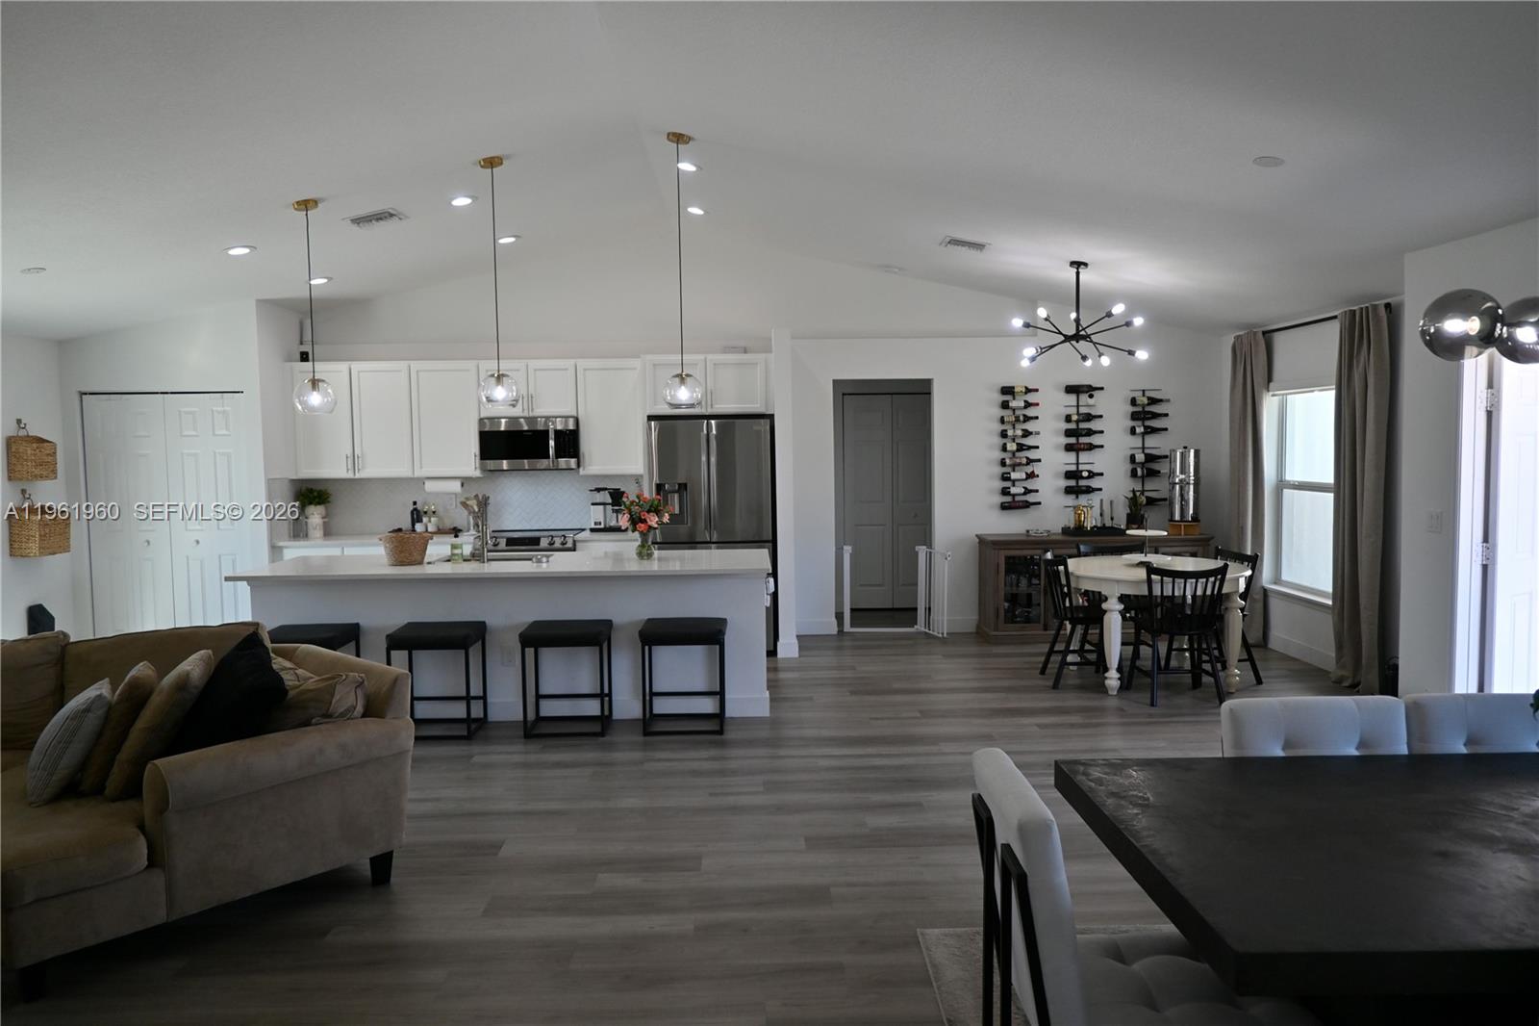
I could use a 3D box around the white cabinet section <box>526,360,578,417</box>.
[{"bbox_3d":[-1.719,-0.999,8.274,0.394,0.451,0.330,-1,4,-1],"label":"white cabinet section"}]

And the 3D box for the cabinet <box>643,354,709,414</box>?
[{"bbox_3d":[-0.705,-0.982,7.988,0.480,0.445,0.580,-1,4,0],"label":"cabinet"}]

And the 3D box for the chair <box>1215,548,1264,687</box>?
[{"bbox_3d":[2.925,0.675,6.794,0.480,0.840,0.470,-1,4,-7],"label":"chair"}]

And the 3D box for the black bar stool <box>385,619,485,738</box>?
[{"bbox_3d":[-1.858,0.936,5.785,0.450,0.600,0.370,-1,4,-1],"label":"black bar stool"}]

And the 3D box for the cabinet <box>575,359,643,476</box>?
[{"bbox_3d":[-1.241,-0.757,8.152,0.510,0.900,0.330,-1,4,-1],"label":"cabinet"}]

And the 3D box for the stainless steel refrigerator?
[{"bbox_3d":[-0.430,0.181,7.915,0.910,1.775,0.830,-1,4,0],"label":"stainless steel refrigerator"}]

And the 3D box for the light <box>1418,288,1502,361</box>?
[{"bbox_3d":[1.479,-0.401,2.195,0.150,0.150,0.150,-1,4,-1],"label":"light"}]

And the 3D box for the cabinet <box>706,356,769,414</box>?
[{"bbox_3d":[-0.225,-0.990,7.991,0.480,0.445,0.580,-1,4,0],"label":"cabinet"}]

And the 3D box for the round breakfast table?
[{"bbox_3d":[2.506,0.728,6.763,1.210,0.755,1.210,-1,4,0],"label":"round breakfast table"}]

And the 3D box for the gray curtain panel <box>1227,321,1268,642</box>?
[{"bbox_3d":[3.682,-0.185,7.829,0.140,2.370,0.500,-1,4,-1],"label":"gray curtain panel"}]

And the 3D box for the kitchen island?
[{"bbox_3d":[-1.503,0.751,6.180,3.000,0.900,1.080,-1,4,0],"label":"kitchen island"}]

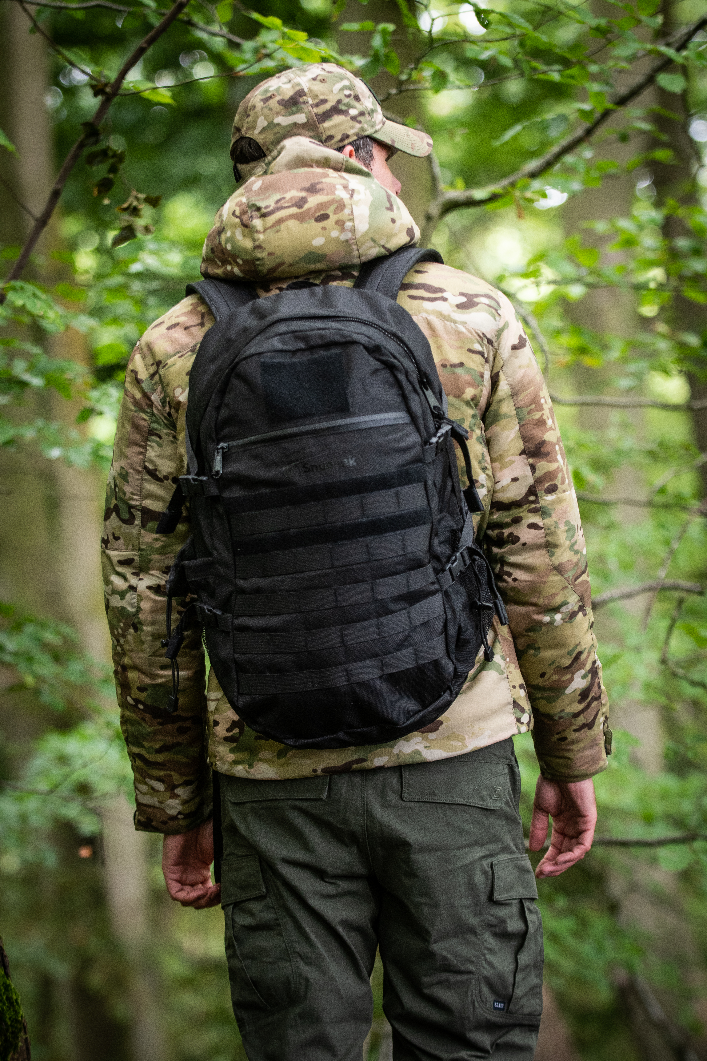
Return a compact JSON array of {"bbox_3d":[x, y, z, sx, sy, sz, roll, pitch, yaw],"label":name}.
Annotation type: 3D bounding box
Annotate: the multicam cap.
[{"bbox_3d":[-0.027,-0.507,5.280,0.275,0.135,0.175,-8,4,-35],"label":"multicam cap"}]

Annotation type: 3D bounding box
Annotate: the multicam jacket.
[{"bbox_3d":[-0.014,-0.066,5.250,0.580,0.820,0.360,-5,3,10],"label":"multicam jacket"}]

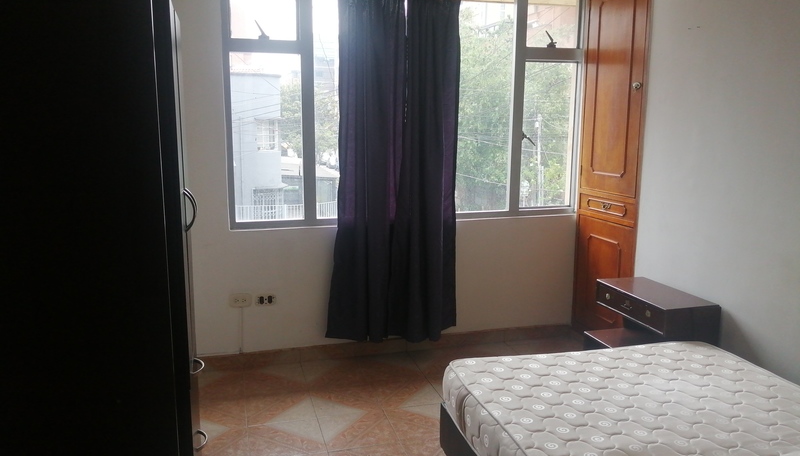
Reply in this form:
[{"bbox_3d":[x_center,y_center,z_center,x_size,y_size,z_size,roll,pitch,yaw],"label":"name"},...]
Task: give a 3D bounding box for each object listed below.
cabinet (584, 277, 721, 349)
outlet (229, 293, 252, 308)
[{"bbox_3d":[1.272,0.619,3.131,0.352,0.588,0.570,-2,10,-16],"label":"cabinet"},{"bbox_3d":[-0.925,0.423,3.495,0.121,0.082,0.015,-2,10,-16],"label":"outlet"}]

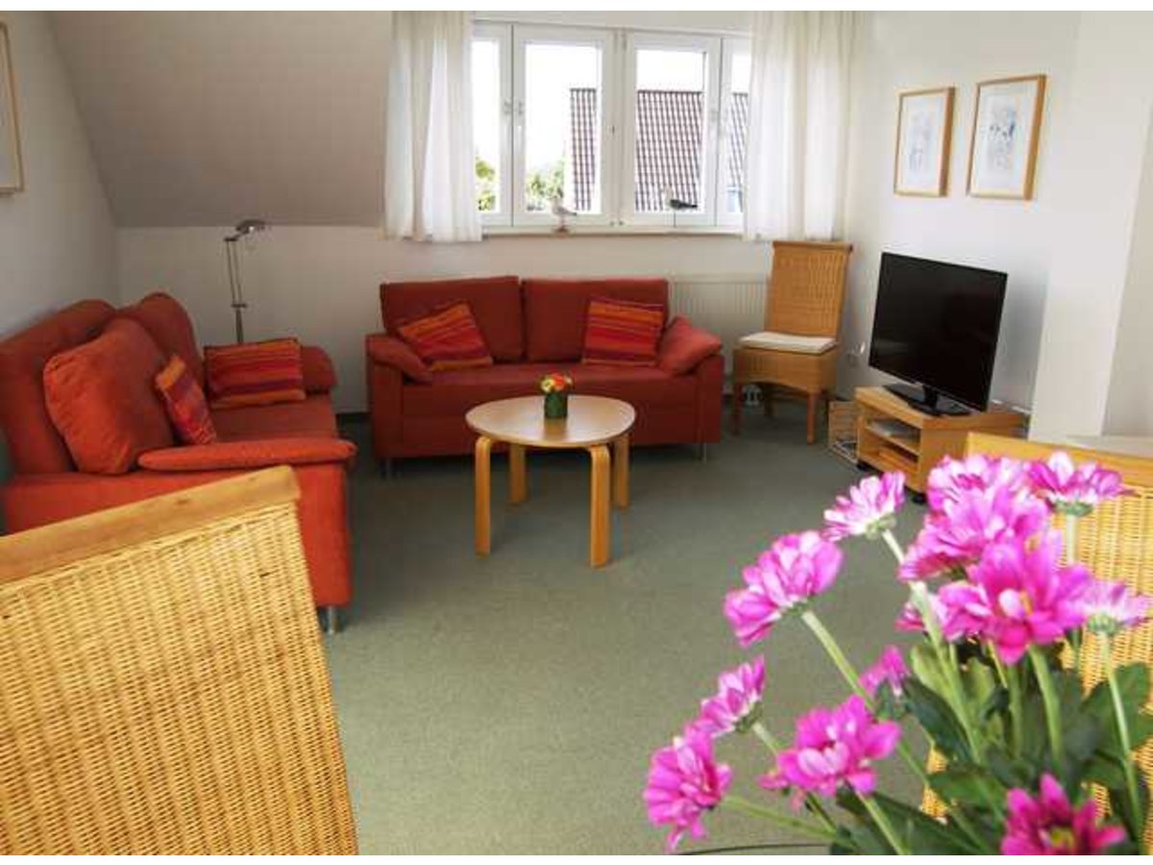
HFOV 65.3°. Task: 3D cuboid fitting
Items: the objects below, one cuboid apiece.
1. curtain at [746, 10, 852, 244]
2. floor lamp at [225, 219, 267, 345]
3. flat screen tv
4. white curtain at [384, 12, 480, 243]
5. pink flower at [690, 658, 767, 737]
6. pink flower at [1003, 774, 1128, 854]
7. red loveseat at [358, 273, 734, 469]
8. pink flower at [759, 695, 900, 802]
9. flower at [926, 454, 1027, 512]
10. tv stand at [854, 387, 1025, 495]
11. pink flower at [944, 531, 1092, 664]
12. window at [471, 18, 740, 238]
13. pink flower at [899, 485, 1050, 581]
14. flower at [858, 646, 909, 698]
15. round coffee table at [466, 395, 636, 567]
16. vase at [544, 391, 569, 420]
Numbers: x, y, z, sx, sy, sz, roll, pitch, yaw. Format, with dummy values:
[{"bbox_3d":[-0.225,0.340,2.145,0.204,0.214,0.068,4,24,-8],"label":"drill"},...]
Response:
[{"bbox_3d":[1.299,-1.799,5.229,0.694,1.341,0.130,-3,15,-13],"label":"curtain"},{"bbox_3d":[-1.725,-0.520,4.691,0.260,1.170,0.210,2,16,5],"label":"floor lamp"},{"bbox_3d":[1.569,-0.431,4.000,0.210,0.645,0.920,-3,17,-12],"label":"flat screen tv"},{"bbox_3d":[-0.757,-1.693,4.746,0.505,1.334,0.130,-3,15,-13],"label":"white curtain"},{"bbox_3d":[0.103,0.176,0.600,0.034,0.060,0.060,46,0,9],"label":"pink flower"},{"bbox_3d":[0.282,0.228,0.520,0.068,0.042,0.068,0,41,0],"label":"pink flower"},{"bbox_3d":[-0.190,-0.332,4.667,1.700,0.840,0.920,-3,16,-11],"label":"red loveseat"},{"bbox_3d":[0.154,0.188,0.540,0.068,0.042,0.068,-10,46,11],"label":"pink flower"},{"bbox_3d":[0.280,0.036,0.630,0.070,0.042,0.062,8,18,24],"label":"flower"},{"bbox_3d":[1.636,0.040,4.155,0.468,0.383,0.616,-2,14,-9],"label":"tv stand"},{"bbox_3d":[0.265,0.099,0.540,0.086,0.068,0.056,9,18,27],"label":"pink flower"},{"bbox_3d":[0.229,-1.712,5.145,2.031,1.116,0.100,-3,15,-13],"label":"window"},{"bbox_3d":[0.248,0.065,0.560,0.080,0.046,0.080,-15,12,0],"label":"pink flower"},{"bbox_3d":[0.219,0.171,0.640,0.038,0.036,0.037,6,17,20],"label":"flower"},{"bbox_3d":[-0.100,0.159,3.529,0.691,0.440,0.712,0,14,0],"label":"round coffee table"},{"bbox_3d":[-0.080,-0.099,3.429,0.090,0.100,0.090,-3,16,-11],"label":"vase"}]

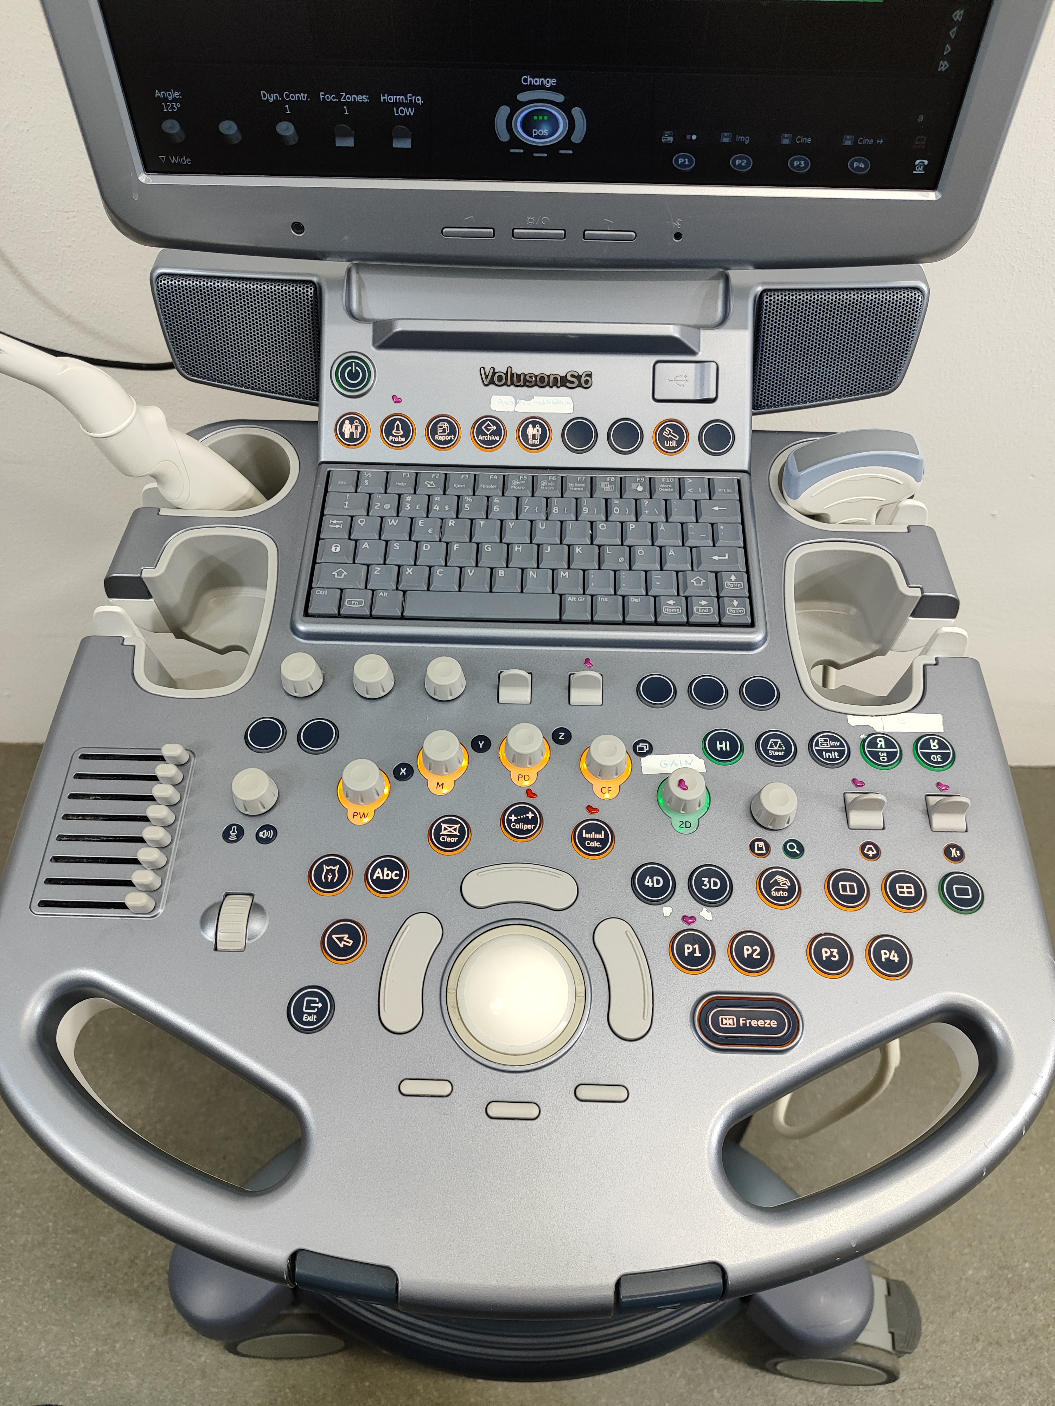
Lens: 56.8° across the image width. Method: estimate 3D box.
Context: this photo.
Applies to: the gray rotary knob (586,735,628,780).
[{"bbox_3d":[0.041,0.027,0.493,0.021,0.012,0.021,1,61,0],"label":"gray rotary knob"}]

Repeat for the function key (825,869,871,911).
[{"bbox_3d":[0.152,0.089,0.465,0.020,0.003,0.020,1,61,0],"label":"function key"}]

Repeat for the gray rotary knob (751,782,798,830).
[{"bbox_3d":[0.122,0.050,0.481,0.022,0.013,0.022,1,61,0],"label":"gray rotary knob"}]

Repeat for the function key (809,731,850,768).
[{"bbox_3d":[0.155,0.024,0.501,0.020,0.003,0.020,1,61,0],"label":"function key"}]

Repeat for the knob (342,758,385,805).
[{"bbox_3d":[-0.077,0.036,0.459,0.020,0.012,0.020,1,61,0],"label":"knob"}]

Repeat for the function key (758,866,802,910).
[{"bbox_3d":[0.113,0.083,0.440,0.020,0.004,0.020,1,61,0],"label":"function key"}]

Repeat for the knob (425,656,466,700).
[{"bbox_3d":[-0.044,-0.014,0.516,0.022,0.013,0.022,1,61,0],"label":"knob"}]

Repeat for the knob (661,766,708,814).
[{"bbox_3d":[0.075,0.040,0.457,0.020,0.012,0.020,1,61,0],"label":"knob"}]

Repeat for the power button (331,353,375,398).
[{"bbox_3d":[-0.097,-0.183,0.543,0.026,0.004,0.026,1,92,0],"label":"power button"}]

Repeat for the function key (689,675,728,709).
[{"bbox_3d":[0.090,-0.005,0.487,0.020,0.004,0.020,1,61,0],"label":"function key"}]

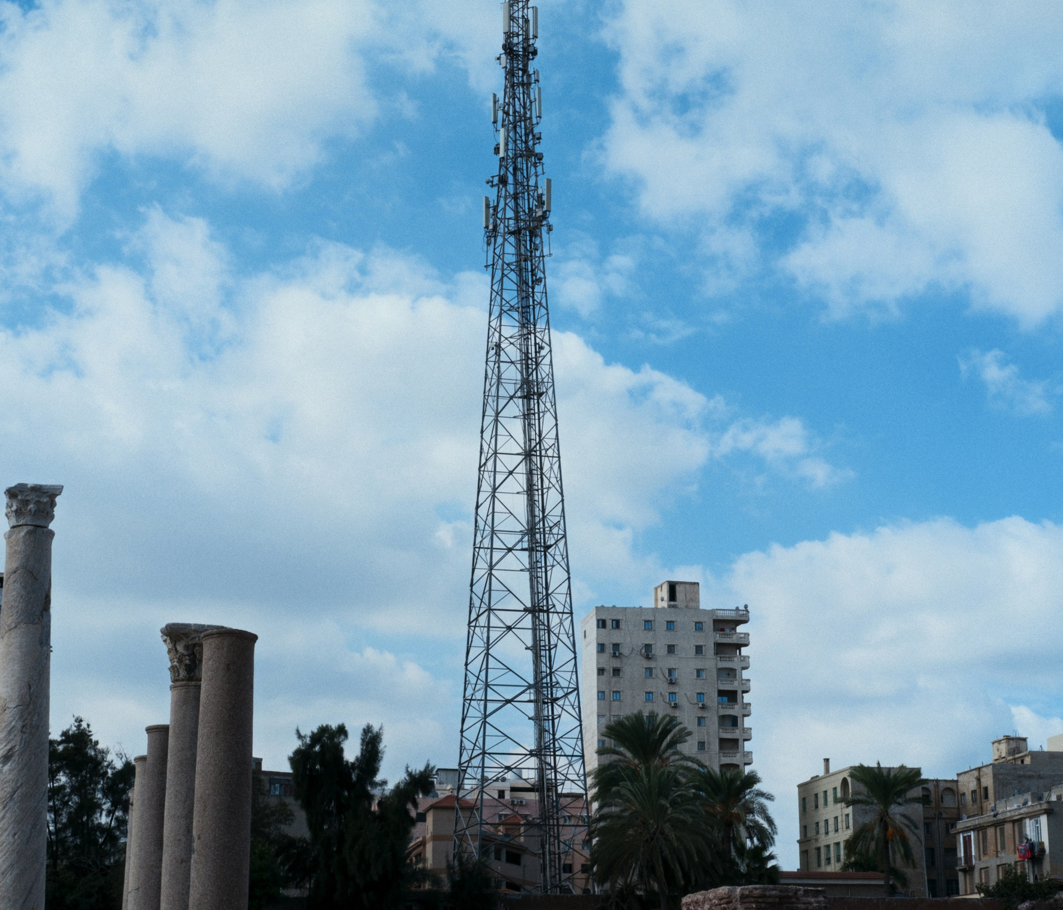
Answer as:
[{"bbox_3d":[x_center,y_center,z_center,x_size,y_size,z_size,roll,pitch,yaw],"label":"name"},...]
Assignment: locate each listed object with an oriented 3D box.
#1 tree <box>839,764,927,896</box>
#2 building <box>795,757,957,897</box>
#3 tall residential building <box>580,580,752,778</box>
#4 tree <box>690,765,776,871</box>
[{"bbox_3d":[26.710,28.970,151.600,6.600,11.200,6.600,0,-15,0],"label":"tree"},{"bbox_3d":[42.470,47.160,244.120,13.500,19.180,22.500,2,-15,-8],"label":"building"},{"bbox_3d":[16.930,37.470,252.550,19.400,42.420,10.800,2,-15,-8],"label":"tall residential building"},{"bbox_3d":[14.110,27.590,143.710,6.800,10.560,6.800,0,-15,0],"label":"tree"}]

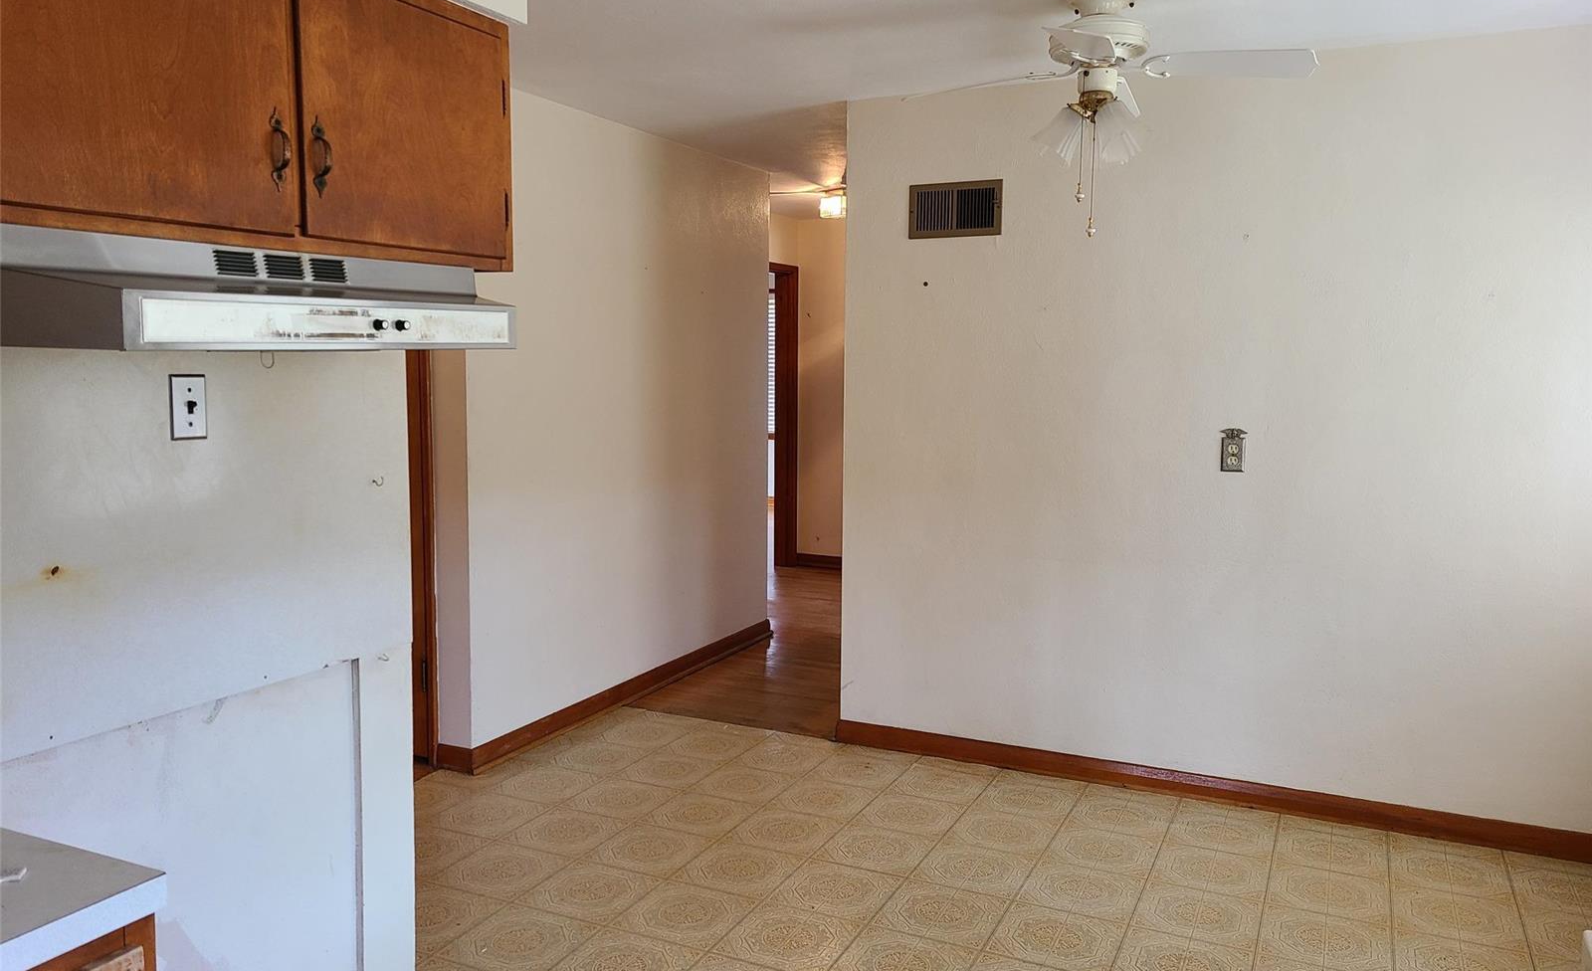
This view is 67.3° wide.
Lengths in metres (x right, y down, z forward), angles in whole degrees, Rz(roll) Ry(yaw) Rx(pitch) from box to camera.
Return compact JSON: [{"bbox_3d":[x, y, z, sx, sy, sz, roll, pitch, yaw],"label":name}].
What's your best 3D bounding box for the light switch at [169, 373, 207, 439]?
[{"bbox_3d":[-1.078,-0.139,2.126,0.018,0.114,0.071,3,7,25],"label":"light switch"}]

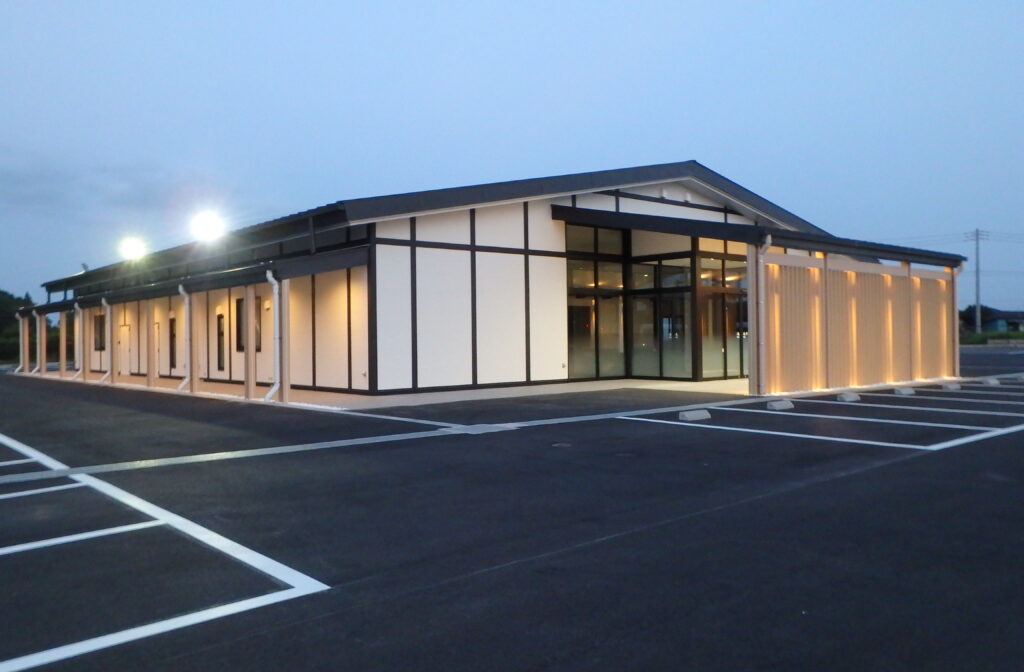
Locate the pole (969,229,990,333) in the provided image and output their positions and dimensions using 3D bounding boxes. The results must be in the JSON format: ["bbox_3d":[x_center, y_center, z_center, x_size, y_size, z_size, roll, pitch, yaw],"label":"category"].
[{"bbox_3d":[46.255,-5.448,82.041,2.100,10.400,0.450,-1,0,29],"label":"pole"}]

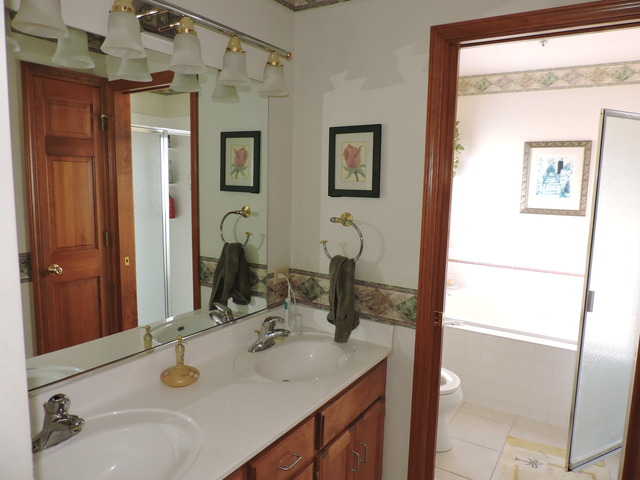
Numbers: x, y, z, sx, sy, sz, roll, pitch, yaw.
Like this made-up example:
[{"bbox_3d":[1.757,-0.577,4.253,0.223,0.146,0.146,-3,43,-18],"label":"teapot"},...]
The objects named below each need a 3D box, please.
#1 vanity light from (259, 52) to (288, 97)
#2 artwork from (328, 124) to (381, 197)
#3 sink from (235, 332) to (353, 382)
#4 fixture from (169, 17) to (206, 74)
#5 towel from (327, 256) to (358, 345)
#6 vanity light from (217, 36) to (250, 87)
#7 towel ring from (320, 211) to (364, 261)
[{"bbox_3d":[-0.184,-0.678,1.798,0.120,0.163,0.120,1,8,0],"label":"vanity light"},{"bbox_3d":[0.156,-0.346,1.968,0.258,0.310,0.022,6,9,33],"label":"artwork"},{"bbox_3d":[-0.089,0.548,1.846,0.400,0.135,0.500,6,9,33],"label":"sink"},{"bbox_3d":[-0.429,-0.631,1.429,0.120,0.163,0.120,1,8,0],"label":"fixture"},{"bbox_3d":[0.086,0.260,2.001,0.180,0.375,0.170,6,9,33],"label":"towel"},{"bbox_3d":[-0.306,-0.655,1.614,0.120,0.163,0.120,1,8,0],"label":"vanity light"},{"bbox_3d":[0.106,-0.012,2.006,0.222,0.210,0.083,6,9,33],"label":"towel ring"}]

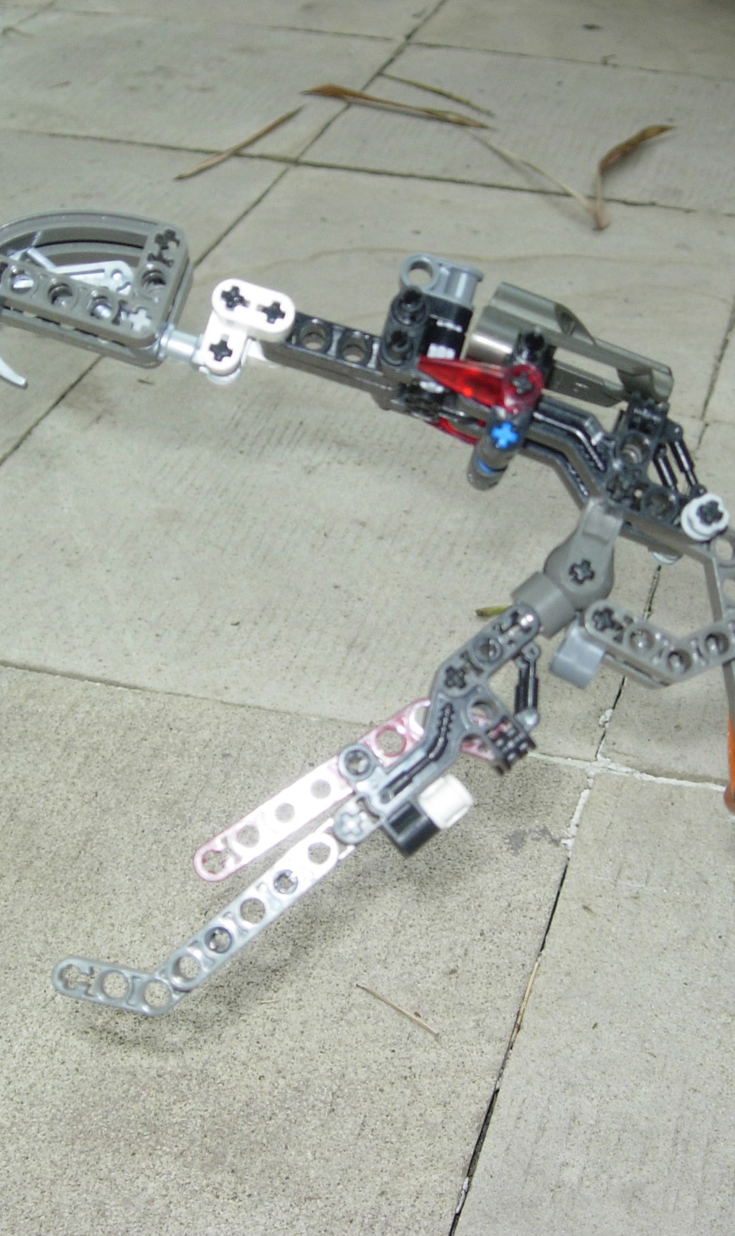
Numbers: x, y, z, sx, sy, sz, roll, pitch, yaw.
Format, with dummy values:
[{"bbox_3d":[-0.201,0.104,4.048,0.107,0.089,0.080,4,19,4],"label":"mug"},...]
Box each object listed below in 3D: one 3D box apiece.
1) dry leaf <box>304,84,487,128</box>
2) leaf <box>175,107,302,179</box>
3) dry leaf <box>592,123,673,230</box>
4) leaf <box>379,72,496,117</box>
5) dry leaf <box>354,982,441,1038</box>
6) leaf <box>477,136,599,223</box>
[{"bbox_3d":[0.017,-0.340,1.294,0.142,0.008,0.014,19,36,27],"label":"dry leaf"},{"bbox_3d":[-0.077,-0.303,1.235,0.010,0.004,0.162,16,35,22],"label":"leaf"},{"bbox_3d":[0.158,-0.275,1.189,0.025,0.014,0.179,13,34,18],"label":"dry leaf"},{"bbox_3d":[0.048,-0.359,1.329,0.009,0.004,0.118,-23,39,-33],"label":"leaf"},{"bbox_3d":[0.009,0.115,0.573,0.032,0.002,0.002,26,40,34],"label":"dry leaf"},{"bbox_3d":[0.098,-0.275,1.187,0.010,0.014,0.176,-11,34,-19],"label":"leaf"}]

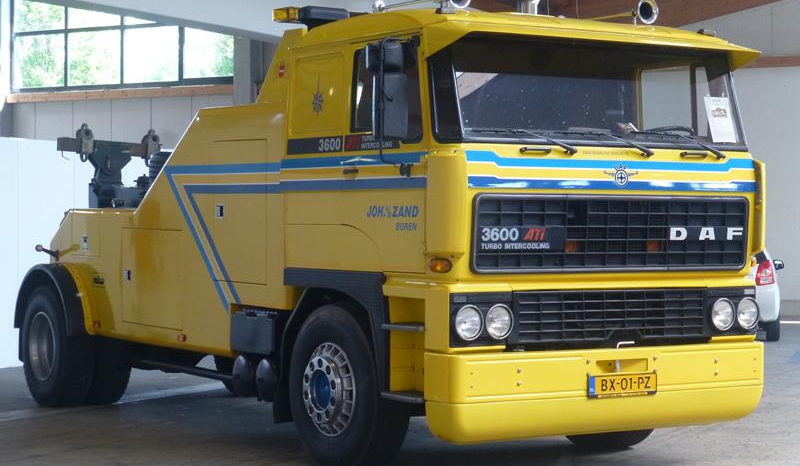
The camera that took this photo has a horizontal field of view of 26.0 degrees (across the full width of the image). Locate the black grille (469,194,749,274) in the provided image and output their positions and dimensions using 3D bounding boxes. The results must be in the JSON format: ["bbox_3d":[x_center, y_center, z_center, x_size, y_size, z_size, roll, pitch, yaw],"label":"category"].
[{"bbox_3d":[1.309,0.002,10.489,2.160,0.465,0.090,0,0,-33],"label":"black grille"}]

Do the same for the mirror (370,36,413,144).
[{"bbox_3d":[-0.047,-0.818,10.006,0.240,0.590,0.130,0,0,-8],"label":"mirror"}]

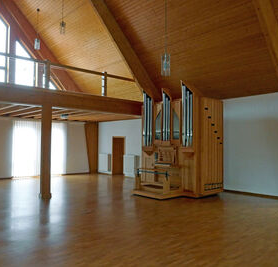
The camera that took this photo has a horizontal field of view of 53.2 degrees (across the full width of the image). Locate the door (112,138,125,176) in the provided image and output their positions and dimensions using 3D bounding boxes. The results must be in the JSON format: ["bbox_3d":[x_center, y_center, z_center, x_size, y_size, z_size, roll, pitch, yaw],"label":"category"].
[{"bbox_3d":[-1.055,1.177,14.452,0.105,2.030,1.085,2,-2,-42],"label":"door"}]

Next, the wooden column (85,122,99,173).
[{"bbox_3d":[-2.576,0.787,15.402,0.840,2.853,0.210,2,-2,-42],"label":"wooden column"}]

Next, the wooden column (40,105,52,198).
[{"bbox_3d":[-2.860,0.582,8.543,0.228,2.835,0.227,2,-2,-42],"label":"wooden column"}]

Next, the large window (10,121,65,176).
[{"bbox_3d":[-4.802,0.771,13.545,2.643,2.678,0.105,2,-2,-42],"label":"large window"}]

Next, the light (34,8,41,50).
[{"bbox_3d":[-4.451,-4.547,12.237,0.245,1.785,0.245,2,-2,-42],"label":"light"}]

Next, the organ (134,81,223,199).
[{"bbox_3d":[1.155,0.154,9.889,2.818,3.815,2.573,2,-2,-42],"label":"organ"}]

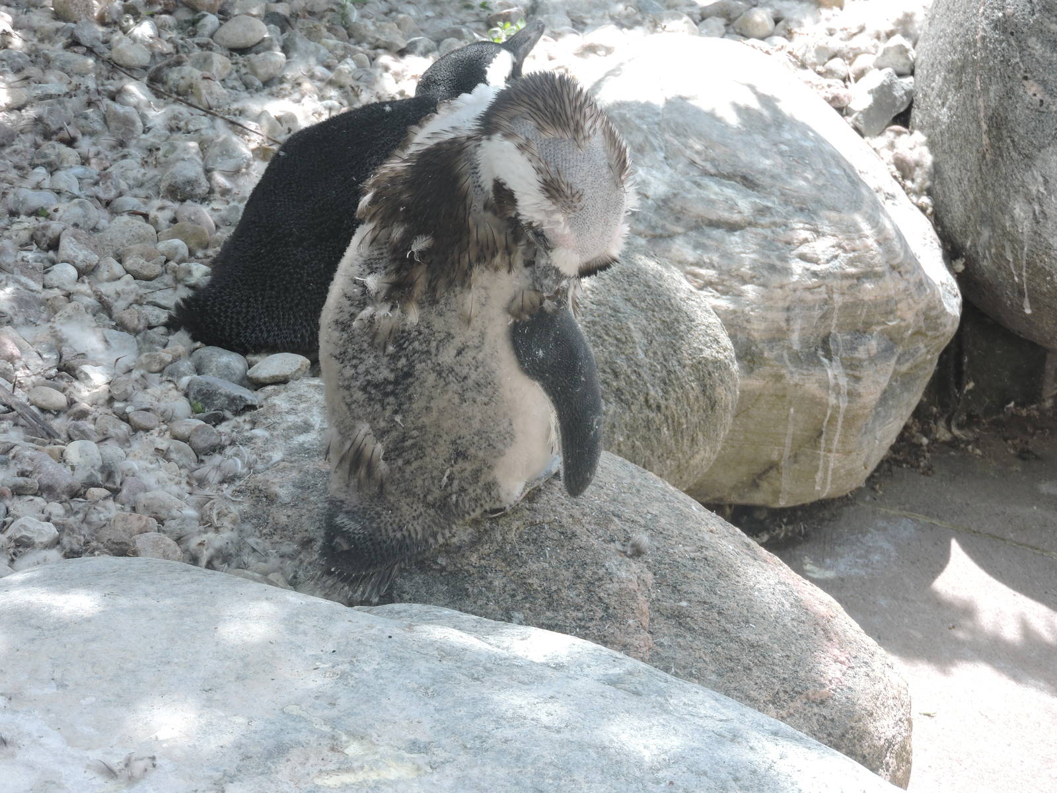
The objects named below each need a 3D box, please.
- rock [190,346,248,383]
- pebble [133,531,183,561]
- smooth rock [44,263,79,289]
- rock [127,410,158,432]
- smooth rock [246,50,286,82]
[{"bbox_3d":[-0.306,-0.030,4.083,0.056,0.036,0.045,0,28,0],"label":"rock"},{"bbox_3d":[-0.329,0.134,3.653,0.047,0.023,0.035,0,30,0],"label":"pebble"},{"bbox_3d":[-0.482,-0.124,4.259,0.037,0.026,0.032,0,28,0],"label":"smooth rock"},{"bbox_3d":[-0.358,0.023,3.830,0.030,0.018,0.025,0,29,0],"label":"rock"},{"bbox_3d":[-0.288,-0.363,4.525,0.043,0.035,0.036,0,29,0],"label":"smooth rock"}]

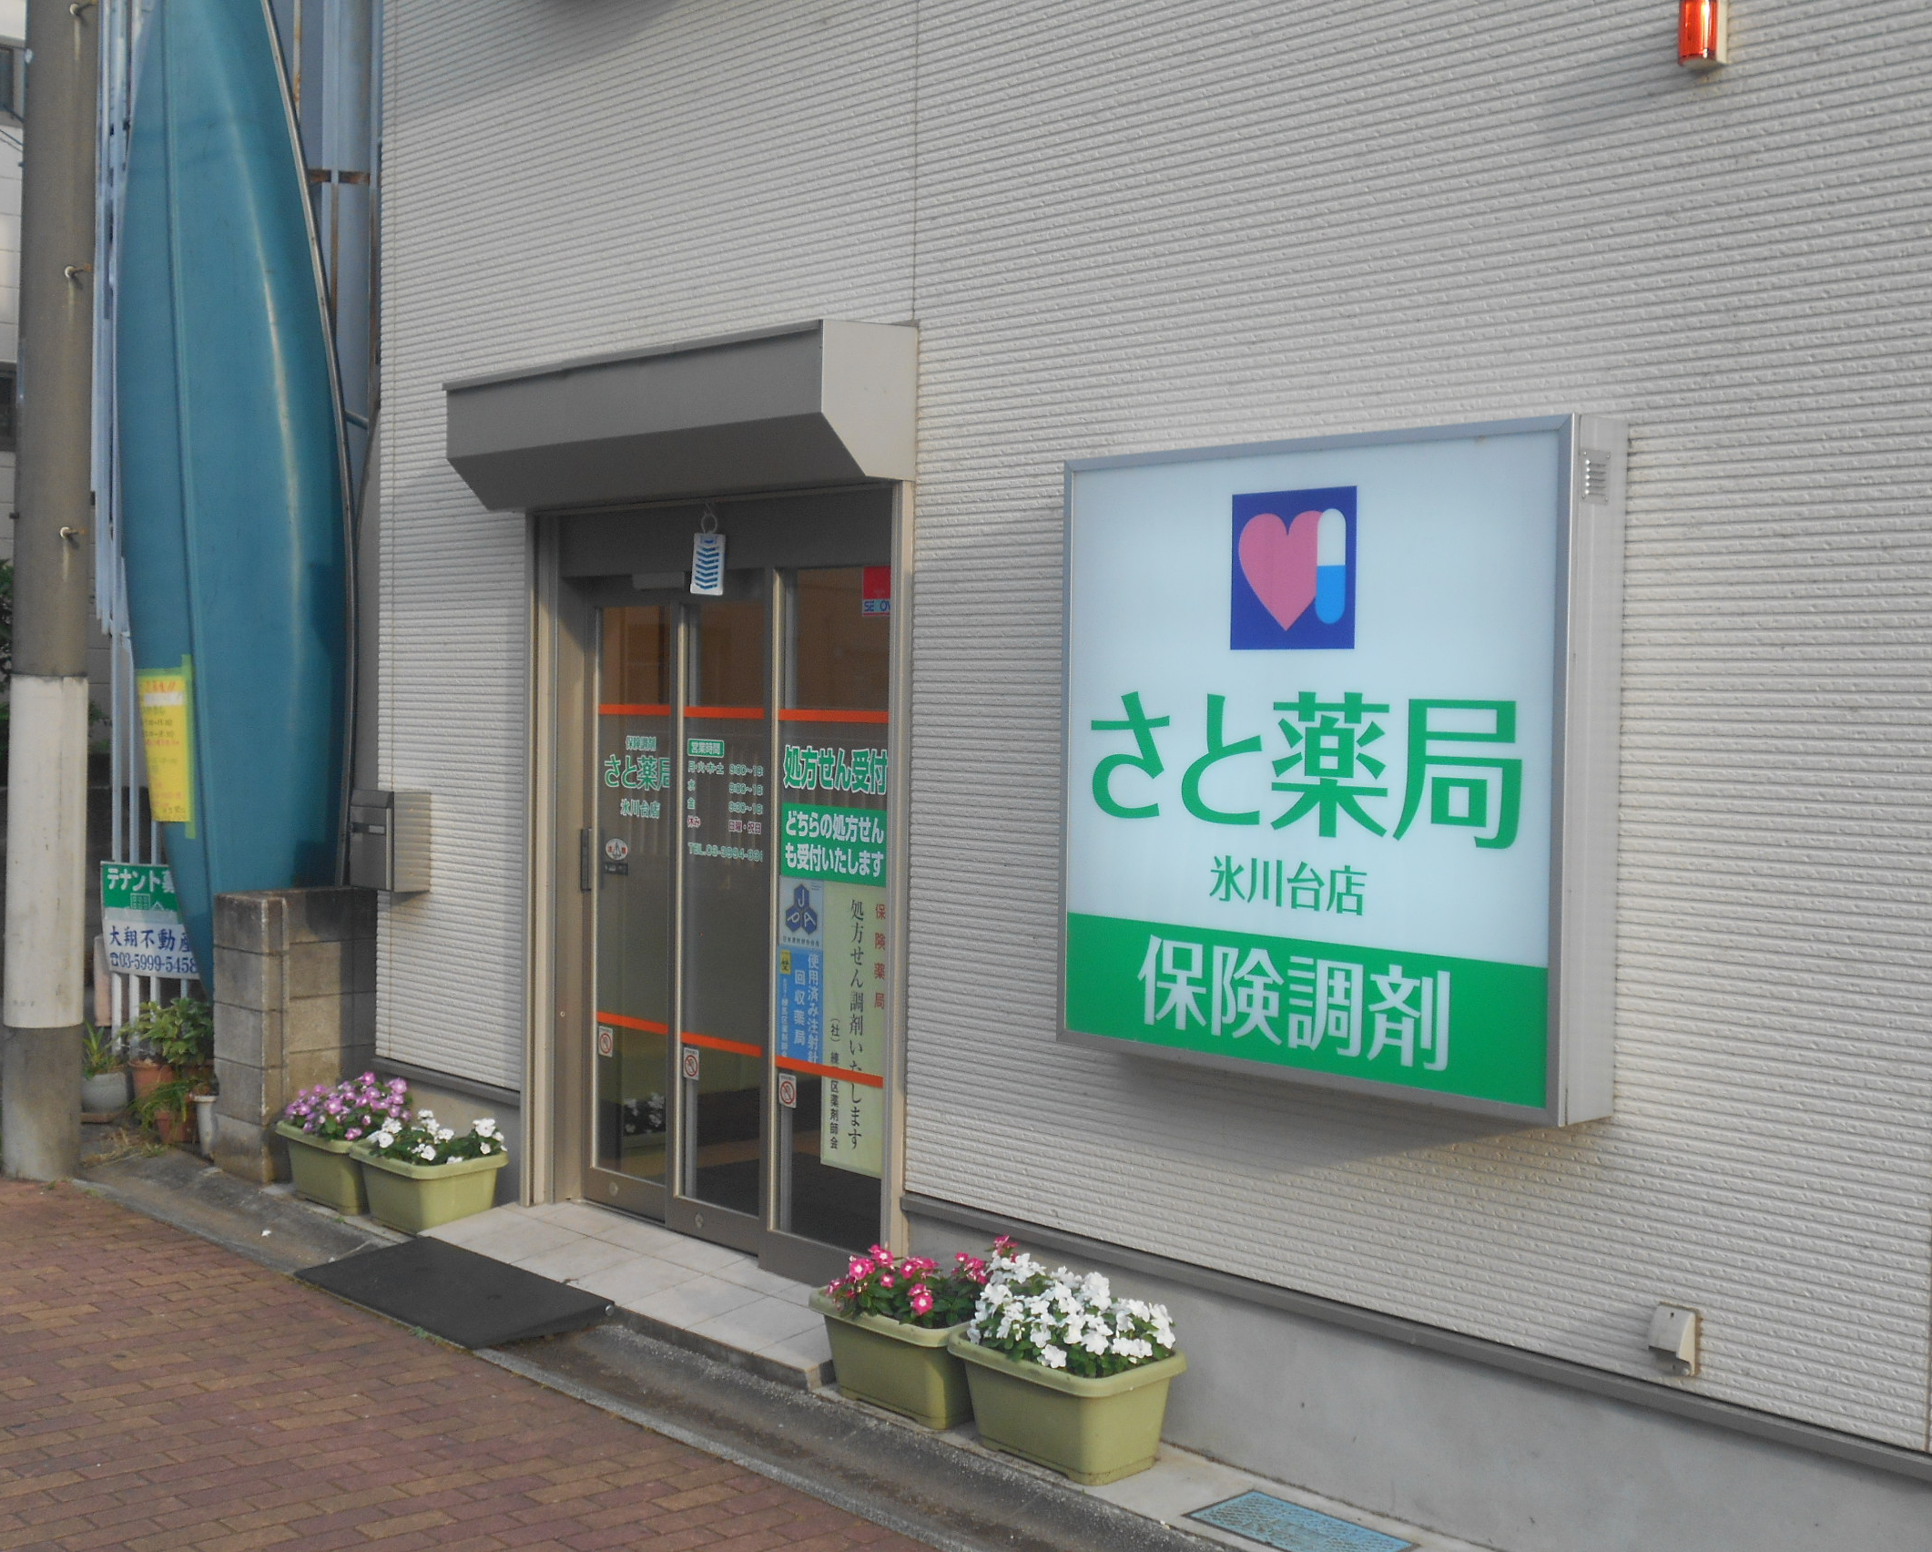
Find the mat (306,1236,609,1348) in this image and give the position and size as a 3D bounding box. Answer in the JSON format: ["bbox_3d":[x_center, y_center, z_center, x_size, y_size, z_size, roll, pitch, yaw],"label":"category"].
[{"bbox_3d":[-1.492,1.473,6.700,0.390,0.090,1.040,-1,3,-42],"label":"mat"}]

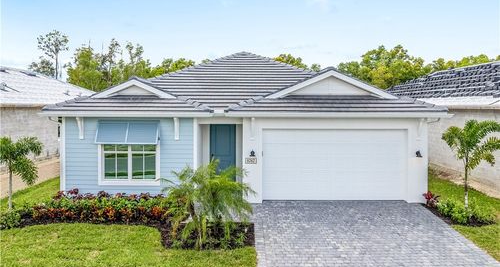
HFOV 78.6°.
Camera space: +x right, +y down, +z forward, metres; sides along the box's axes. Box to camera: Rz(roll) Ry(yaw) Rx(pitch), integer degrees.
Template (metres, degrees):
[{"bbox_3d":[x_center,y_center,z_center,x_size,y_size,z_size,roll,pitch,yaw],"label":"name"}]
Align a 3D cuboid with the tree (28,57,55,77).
[{"bbox_3d":[-33.553,-6.348,49.678,4.355,11.852,4.355,0,4,0],"label":"tree"}]

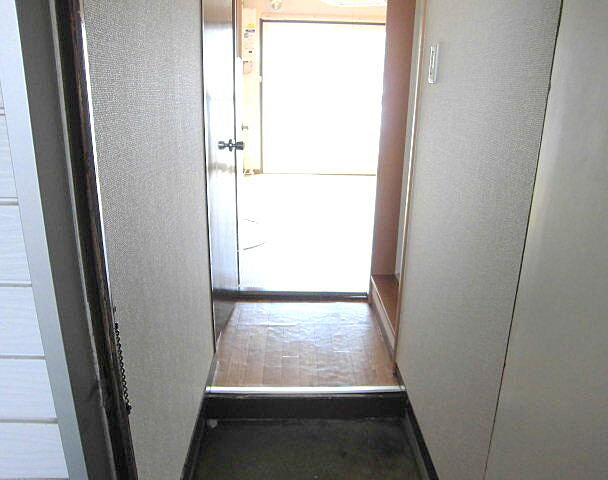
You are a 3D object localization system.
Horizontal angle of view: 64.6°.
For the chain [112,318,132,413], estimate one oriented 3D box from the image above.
[{"bbox_3d":[-0.371,0.263,0.986,0.016,0.222,0.018,0,19,-2],"label":"chain"}]

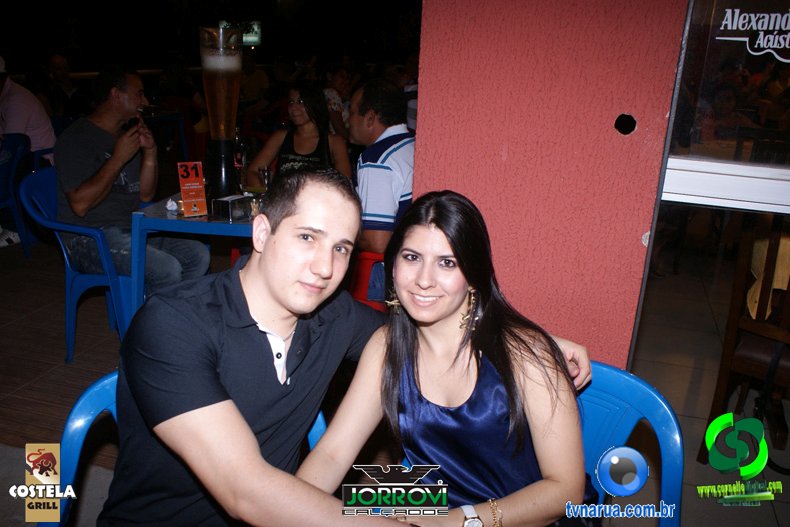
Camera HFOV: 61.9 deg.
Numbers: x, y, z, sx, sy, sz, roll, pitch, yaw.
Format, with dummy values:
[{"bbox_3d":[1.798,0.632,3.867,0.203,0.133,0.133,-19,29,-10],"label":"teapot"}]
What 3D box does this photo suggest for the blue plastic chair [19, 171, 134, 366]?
[{"bbox_3d":[-1.302,0.007,3.016,0.530,0.820,0.540,6,19,10],"label":"blue plastic chair"}]

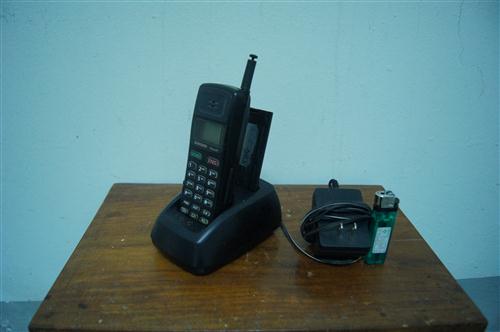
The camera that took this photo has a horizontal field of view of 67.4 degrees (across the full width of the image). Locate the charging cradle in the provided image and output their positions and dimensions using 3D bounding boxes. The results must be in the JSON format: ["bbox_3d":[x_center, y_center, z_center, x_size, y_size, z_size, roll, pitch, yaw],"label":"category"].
[{"bbox_3d":[-0.034,0.052,0.402,0.078,0.045,0.121,22,32,37],"label":"charging cradle"}]

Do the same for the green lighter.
[{"bbox_3d":[0.123,0.058,0.353,0.021,0.079,0.011,2,25,2],"label":"green lighter"}]

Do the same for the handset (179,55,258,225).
[{"bbox_3d":[-0.031,-0.024,0.375,0.048,0.171,0.041,18,15,33],"label":"handset"}]

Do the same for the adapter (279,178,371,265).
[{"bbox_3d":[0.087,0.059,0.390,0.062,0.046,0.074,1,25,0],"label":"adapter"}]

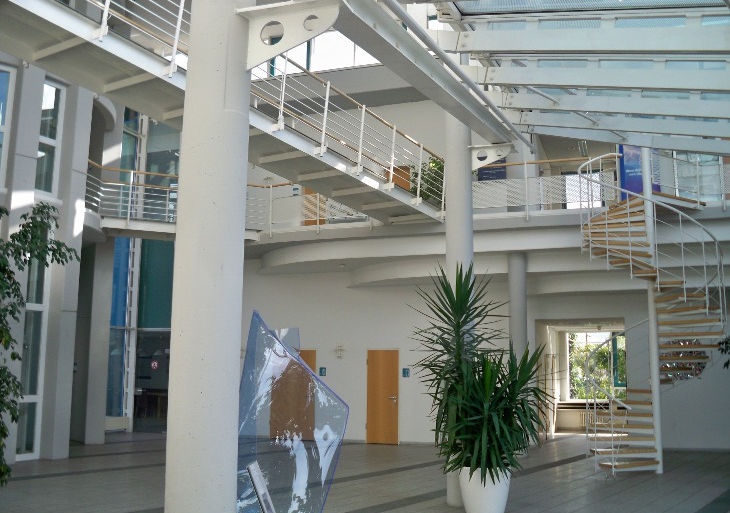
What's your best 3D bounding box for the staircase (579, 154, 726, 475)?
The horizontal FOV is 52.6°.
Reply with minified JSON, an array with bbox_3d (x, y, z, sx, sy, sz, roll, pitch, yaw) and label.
[{"bbox_3d":[4.824,0.873,12.321,2.200,5.400,2.200,2,-9,-11],"label":"staircase"}]

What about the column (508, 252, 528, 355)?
[{"bbox_3d":[3.006,1.904,14.535,0.360,4.030,0.360,0,-9,0],"label":"column"}]

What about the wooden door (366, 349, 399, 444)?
[{"bbox_3d":[0.406,3.214,16.855,0.760,2.130,0.080,-2,-9,18],"label":"wooden door"}]

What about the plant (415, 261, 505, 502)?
[{"bbox_3d":[1.118,1.577,8.945,1.120,2.900,1.100,0,-9,0],"label":"plant"}]

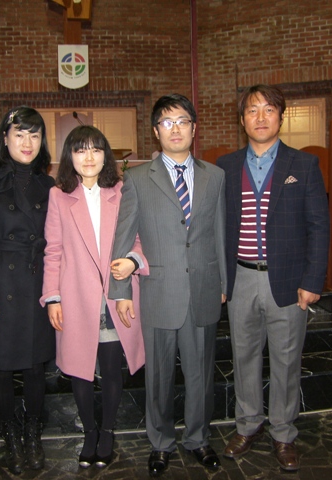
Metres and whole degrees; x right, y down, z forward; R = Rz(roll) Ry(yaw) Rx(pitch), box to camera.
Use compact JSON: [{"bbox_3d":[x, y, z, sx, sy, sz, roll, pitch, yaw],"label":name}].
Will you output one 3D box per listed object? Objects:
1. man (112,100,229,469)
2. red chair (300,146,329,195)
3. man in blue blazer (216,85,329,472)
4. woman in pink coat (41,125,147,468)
[{"bbox_3d":[0.007,0.213,2.412,0.540,1.730,0.320,-3,8,-10],"label":"man"},{"bbox_3d":[2.004,-0.750,6.950,0.580,0.940,0.570,2,8,24],"label":"red chair"},{"bbox_3d":[0.498,0.176,2.432,0.530,1.755,0.320,0,8,12],"label":"man in blue blazer"},{"bbox_3d":[-0.345,0.265,2.460,0.490,1.590,0.320,-2,8,-3],"label":"woman in pink coat"}]

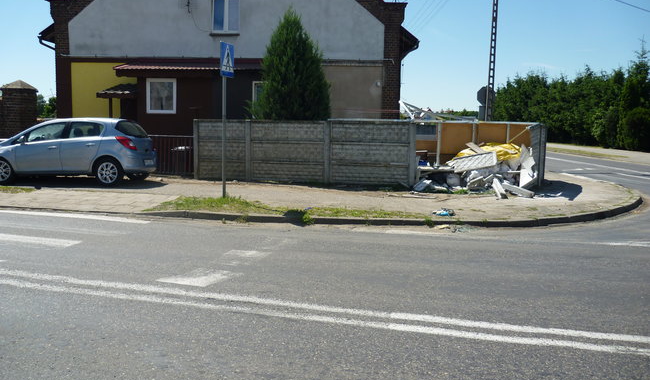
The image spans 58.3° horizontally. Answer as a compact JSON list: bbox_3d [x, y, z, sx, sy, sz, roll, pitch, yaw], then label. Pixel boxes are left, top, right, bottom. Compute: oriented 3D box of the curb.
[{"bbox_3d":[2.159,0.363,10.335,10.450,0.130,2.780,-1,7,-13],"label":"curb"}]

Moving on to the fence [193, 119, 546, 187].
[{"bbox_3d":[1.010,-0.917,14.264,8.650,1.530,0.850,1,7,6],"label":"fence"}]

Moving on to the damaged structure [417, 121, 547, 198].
[{"bbox_3d":[3.591,-0.779,13.195,3.100,1.580,2.500,1,7,6],"label":"damaged structure"}]

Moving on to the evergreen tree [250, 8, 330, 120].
[{"bbox_3d":[-0.944,-2.656,16.000,2.200,4.520,2.150,1,7,0],"label":"evergreen tree"}]

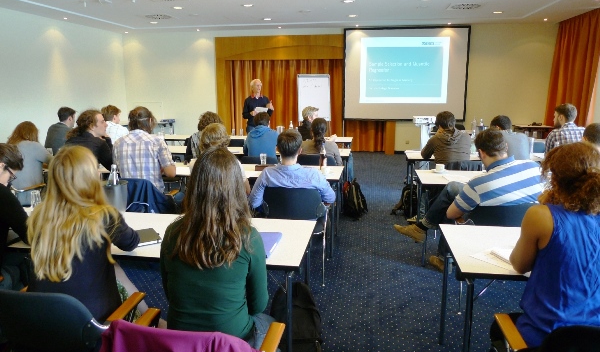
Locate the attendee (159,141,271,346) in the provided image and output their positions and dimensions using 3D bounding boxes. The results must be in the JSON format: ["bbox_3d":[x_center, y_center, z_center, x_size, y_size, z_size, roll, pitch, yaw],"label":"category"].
[{"bbox_3d":[-0.295,0.534,1.675,0.460,1.280,0.720,2,12,10],"label":"attendee"}]

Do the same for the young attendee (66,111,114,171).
[{"bbox_3d":[-1.913,0.055,3.994,0.500,1.300,0.800,6,13,27],"label":"young attendee"}]

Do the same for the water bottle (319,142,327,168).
[{"bbox_3d":[0.220,-0.199,4.096,0.077,0.280,0.077,2,12,9],"label":"water bottle"}]

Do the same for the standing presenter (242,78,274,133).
[{"bbox_3d":[-0.805,-0.978,7.963,0.571,1.754,0.428,-2,12,-8],"label":"standing presenter"}]

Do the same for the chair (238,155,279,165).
[{"bbox_3d":[-0.387,0.132,4.810,0.550,0.800,0.580,2,12,10],"label":"chair"}]

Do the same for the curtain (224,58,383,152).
[{"bbox_3d":[0.067,-1.708,10.229,3.998,2.264,0.204,2,12,9],"label":"curtain"}]

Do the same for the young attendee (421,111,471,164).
[{"bbox_3d":[1.587,-0.076,4.662,0.530,1.280,0.760,1,12,5],"label":"young attendee"}]

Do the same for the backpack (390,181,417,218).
[{"bbox_3d":[1.310,0.275,5.091,0.275,0.439,0.326,2,12,9],"label":"backpack"}]

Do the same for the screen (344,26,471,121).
[{"bbox_3d":[2.338,-2.249,9.280,2.680,2.040,0.050,2,12,9],"label":"screen"}]

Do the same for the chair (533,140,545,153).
[{"bbox_3d":[3.177,-0.064,5.653,0.560,0.840,0.560,2,12,9],"label":"chair"}]

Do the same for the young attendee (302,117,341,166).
[{"bbox_3d":[0.233,-0.075,4.876,0.520,1.200,0.720,2,12,9],"label":"young attendee"}]

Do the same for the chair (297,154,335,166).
[{"bbox_3d":[0.210,0.130,4.777,0.570,0.840,0.570,2,12,9],"label":"chair"}]

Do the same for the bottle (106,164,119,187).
[{"bbox_3d":[-1.177,0.077,2.624,0.080,0.310,0.080,2,12,9],"label":"bottle"}]

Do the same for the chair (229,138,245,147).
[{"bbox_3d":[-0.895,-0.163,6.309,0.571,0.826,0.571,2,12,9],"label":"chair"}]

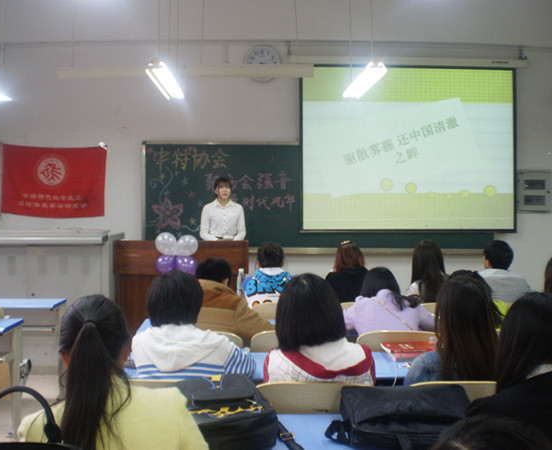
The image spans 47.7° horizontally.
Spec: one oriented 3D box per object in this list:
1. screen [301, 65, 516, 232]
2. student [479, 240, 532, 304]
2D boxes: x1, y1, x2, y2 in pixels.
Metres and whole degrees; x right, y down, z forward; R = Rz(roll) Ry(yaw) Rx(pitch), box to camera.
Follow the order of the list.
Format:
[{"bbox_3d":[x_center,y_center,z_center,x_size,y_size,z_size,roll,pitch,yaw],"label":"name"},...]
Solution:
[{"bbox_3d":[1.497,-0.864,7.050,2.440,1.900,0.050,0,1,-3],"label":"screen"},{"bbox_3d":[1.471,0.706,4.300,0.460,1.230,0.680,0,2,-13],"label":"student"}]

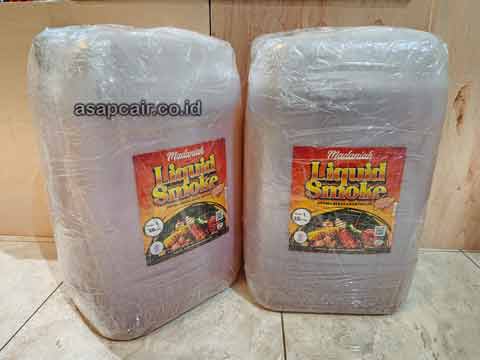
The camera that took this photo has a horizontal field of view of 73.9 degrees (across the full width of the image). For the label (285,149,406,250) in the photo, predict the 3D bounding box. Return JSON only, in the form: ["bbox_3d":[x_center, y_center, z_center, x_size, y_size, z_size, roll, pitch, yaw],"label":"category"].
[{"bbox_3d":[0.155,0.033,0.474,0.156,0.166,0.010,1,18,5],"label":"label"}]

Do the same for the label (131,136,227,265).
[{"bbox_3d":[-0.080,0.030,0.492,0.156,0.166,0.010,-17,23,-40],"label":"label"}]

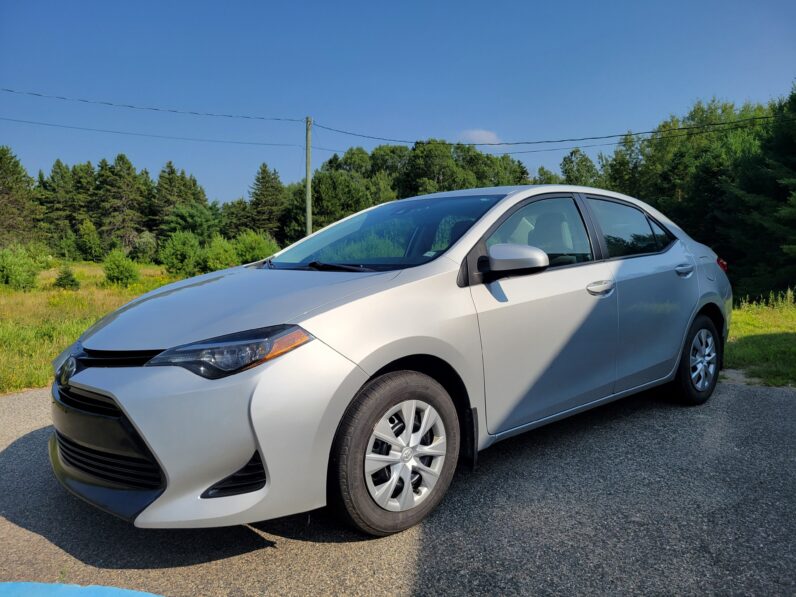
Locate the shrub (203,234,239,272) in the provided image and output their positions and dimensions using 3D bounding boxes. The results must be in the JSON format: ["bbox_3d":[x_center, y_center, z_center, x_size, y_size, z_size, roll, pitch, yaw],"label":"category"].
[{"bbox_3d":[-6.698,-1.712,22.500,1.400,1.450,1.350,-2,6,-16],"label":"shrub"}]

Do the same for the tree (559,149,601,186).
[{"bbox_3d":[12.820,-7.165,42.000,3.200,7.000,3.200,2,6,17],"label":"tree"}]

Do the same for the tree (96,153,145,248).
[{"bbox_3d":[-21.358,-6.923,45.648,3.690,8.000,3.510,0,5,0],"label":"tree"}]

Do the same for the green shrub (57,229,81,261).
[{"bbox_3d":[-22.046,-3.467,39.906,1.610,2.130,1.530,0,5,0],"label":"green shrub"}]

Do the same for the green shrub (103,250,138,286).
[{"bbox_3d":[-7.658,-0.855,16.500,1.000,1.080,1.000,-3,7,-25],"label":"green shrub"}]

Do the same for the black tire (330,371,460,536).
[{"bbox_3d":[-0.024,0.594,2.370,0.634,0.634,0.210,-5,5,-41],"label":"black tire"}]

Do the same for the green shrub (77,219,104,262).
[{"bbox_3d":[-22.115,-4.171,43.000,2.000,3.100,2.000,-3,4,-27],"label":"green shrub"}]

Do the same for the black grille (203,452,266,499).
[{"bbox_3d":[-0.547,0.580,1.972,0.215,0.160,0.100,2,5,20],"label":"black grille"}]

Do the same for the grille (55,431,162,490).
[{"bbox_3d":[-1.176,0.558,2.322,0.180,0.160,1.000,-5,8,-41],"label":"grille"}]

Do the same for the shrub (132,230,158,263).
[{"bbox_3d":[-15.265,-3.070,35.911,1.690,2.020,1.600,0,5,0],"label":"shrub"}]

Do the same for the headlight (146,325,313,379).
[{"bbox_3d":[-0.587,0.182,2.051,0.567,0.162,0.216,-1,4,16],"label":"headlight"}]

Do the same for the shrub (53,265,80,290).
[{"bbox_3d":[-8.292,-0.537,14.972,0.650,0.630,0.620,0,5,0],"label":"shrub"}]

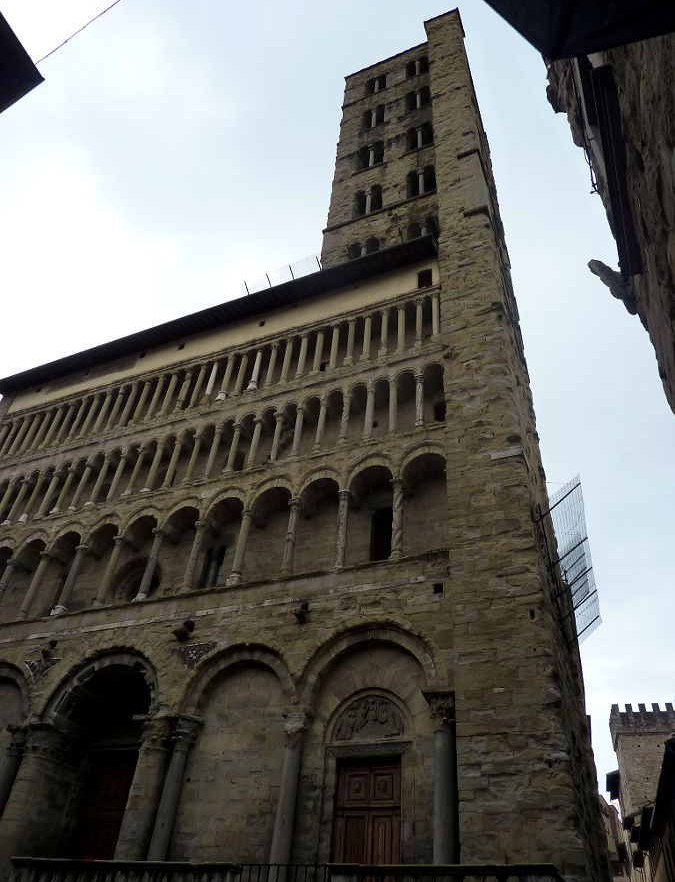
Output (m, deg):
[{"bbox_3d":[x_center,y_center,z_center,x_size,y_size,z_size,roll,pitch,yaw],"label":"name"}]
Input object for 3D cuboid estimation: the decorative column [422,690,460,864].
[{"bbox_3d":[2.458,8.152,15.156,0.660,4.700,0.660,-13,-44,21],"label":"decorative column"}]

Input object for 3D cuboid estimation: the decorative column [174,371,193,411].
[{"bbox_3d":[-7.628,-2.475,32.243,0.370,2.490,0.370,-13,-43,21],"label":"decorative column"}]

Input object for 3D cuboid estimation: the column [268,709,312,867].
[{"bbox_3d":[-1.193,8.527,14.922,0.700,4.662,0.700,-13,-46,20],"label":"column"}]

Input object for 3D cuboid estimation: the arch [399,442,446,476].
[{"bbox_3d":[2.699,0.569,20.605,1.615,1.241,0.500,-13,-46,20],"label":"arch"}]

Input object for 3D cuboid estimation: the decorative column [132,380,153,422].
[{"bbox_3d":[-9.556,-2.018,31.885,0.350,2.797,0.350,-13,-44,21],"label":"decorative column"}]

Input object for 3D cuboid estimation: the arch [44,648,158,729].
[{"bbox_3d":[-6.938,7.776,20.545,4.667,2.234,1.000,-13,-44,21],"label":"arch"}]

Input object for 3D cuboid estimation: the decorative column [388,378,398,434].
[{"bbox_3d":[2.098,-1.393,24.390,0.390,2.909,0.390,3,-41,2],"label":"decorative column"}]

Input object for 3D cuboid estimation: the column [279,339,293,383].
[{"bbox_3d":[-2.101,-3.385,27.373,0.330,2.661,0.330,3,-42,3],"label":"column"}]

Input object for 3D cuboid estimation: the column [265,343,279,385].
[{"bbox_3d":[-2.948,-3.475,29.265,0.360,2.811,0.360,3,-41,2],"label":"column"}]

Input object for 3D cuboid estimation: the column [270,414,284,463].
[{"bbox_3d":[-2.437,-0.193,25.970,0.390,2.570,0.390,-13,-44,20],"label":"column"}]

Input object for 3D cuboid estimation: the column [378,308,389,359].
[{"bbox_3d":[1.845,-4.261,25.688,0.320,2.601,0.320,-13,-44,21],"label":"column"}]

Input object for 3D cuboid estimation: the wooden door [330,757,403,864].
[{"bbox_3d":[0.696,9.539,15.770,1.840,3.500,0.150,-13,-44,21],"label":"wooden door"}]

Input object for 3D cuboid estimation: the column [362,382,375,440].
[{"bbox_3d":[1.242,-1.248,25.875,0.370,2.760,0.370,-13,-43,21],"label":"column"}]

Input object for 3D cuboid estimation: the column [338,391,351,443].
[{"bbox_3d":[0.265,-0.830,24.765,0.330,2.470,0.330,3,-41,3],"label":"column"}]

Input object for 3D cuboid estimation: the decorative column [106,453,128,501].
[{"bbox_3d":[-9.736,1.497,28.735,0.390,2.873,0.390,-13,-44,20],"label":"decorative column"}]

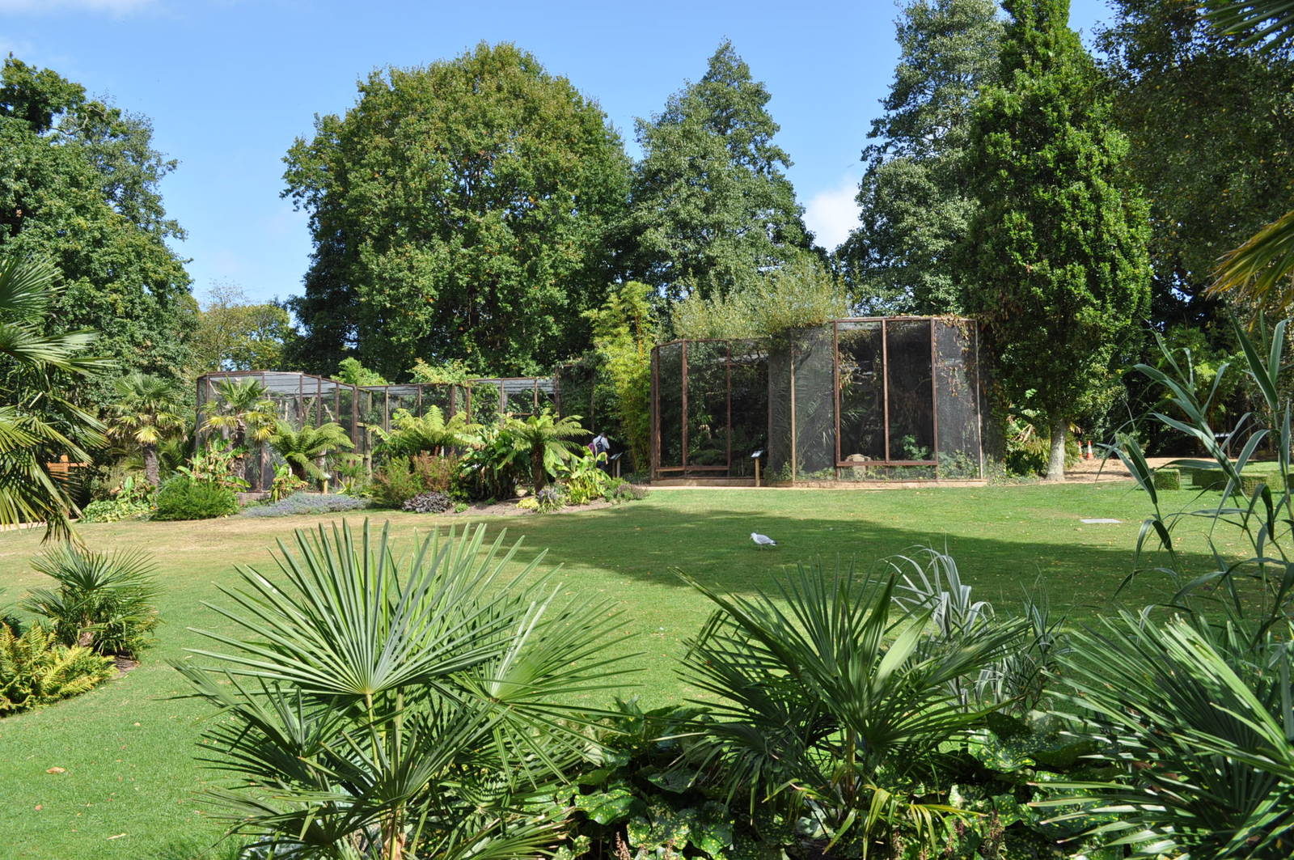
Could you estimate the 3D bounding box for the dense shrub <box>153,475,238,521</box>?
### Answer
[{"bbox_3d":[-11.596,1.727,24.900,2.050,1.130,1.700,0,-3,0],"label":"dense shrub"}]

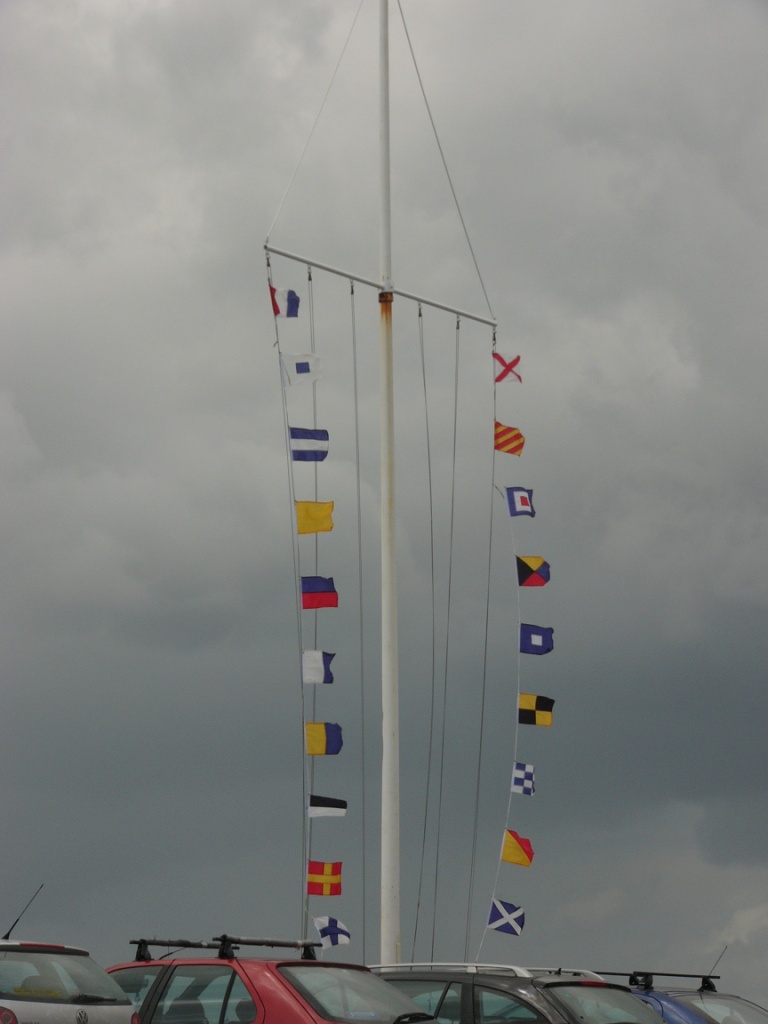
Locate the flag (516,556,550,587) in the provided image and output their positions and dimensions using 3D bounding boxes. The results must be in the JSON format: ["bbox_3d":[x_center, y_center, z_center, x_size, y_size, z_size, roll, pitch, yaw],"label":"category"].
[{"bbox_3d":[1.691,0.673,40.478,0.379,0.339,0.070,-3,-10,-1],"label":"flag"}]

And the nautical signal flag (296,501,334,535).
[{"bbox_3d":[-0.722,0.058,37.472,0.393,0.340,0.070,-2,-10,0],"label":"nautical signal flag"}]

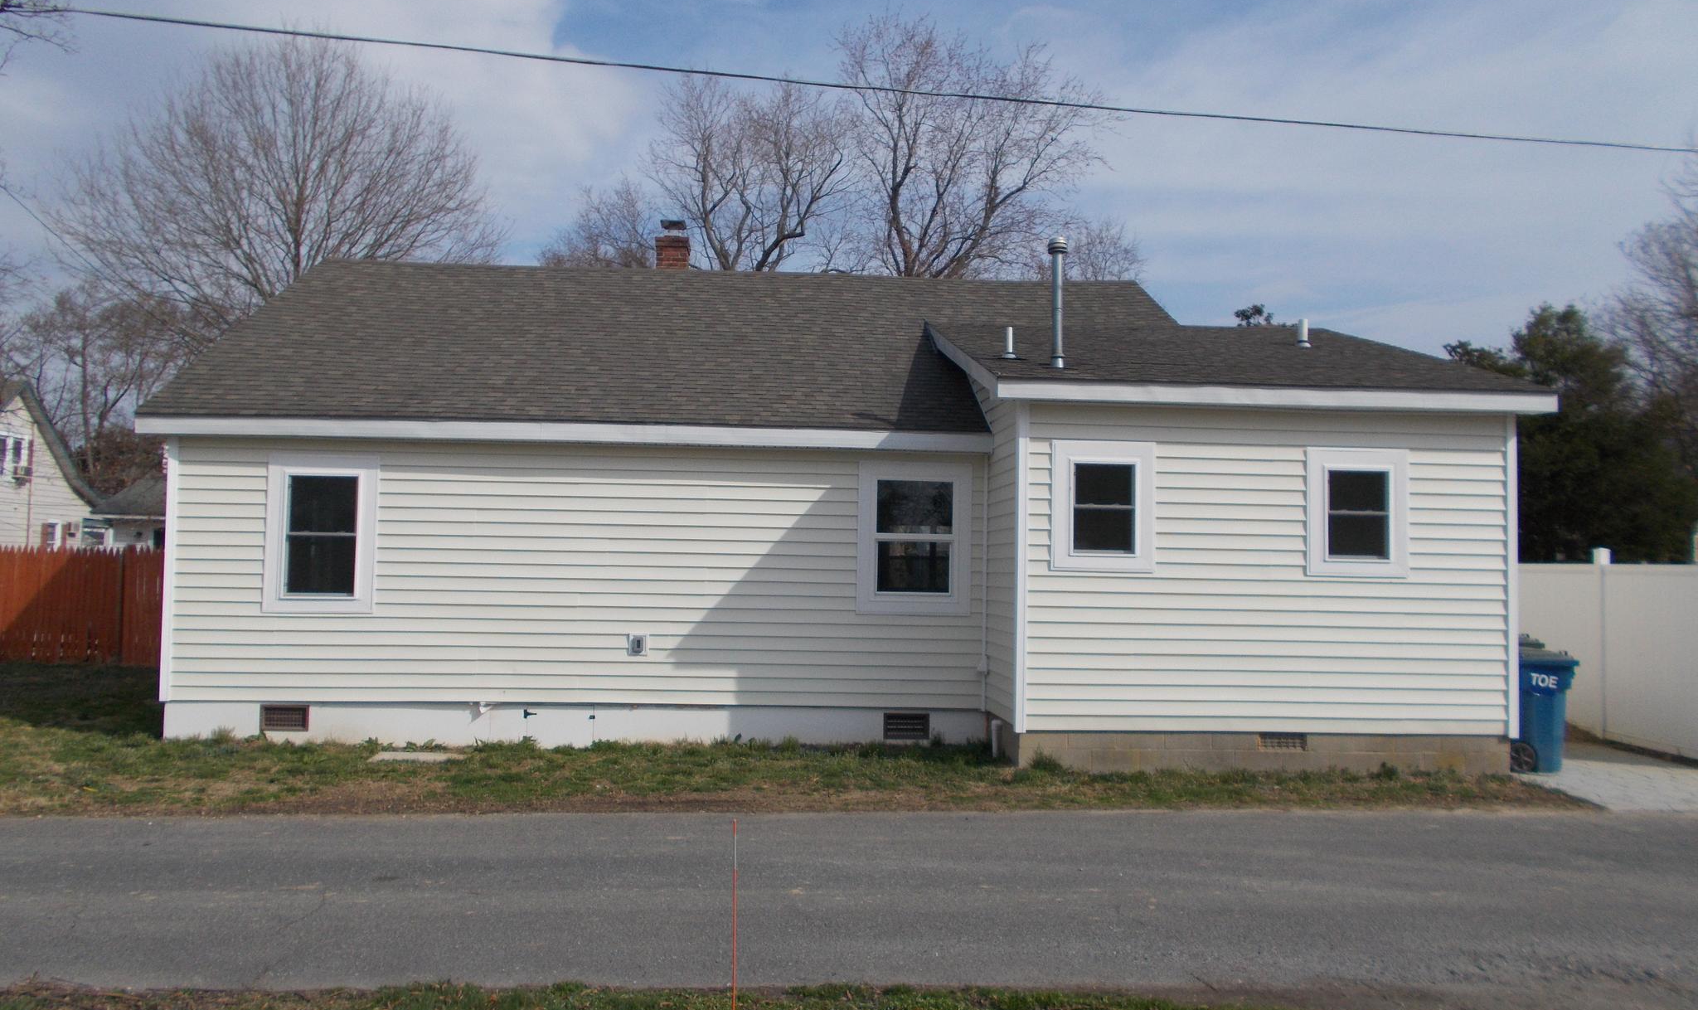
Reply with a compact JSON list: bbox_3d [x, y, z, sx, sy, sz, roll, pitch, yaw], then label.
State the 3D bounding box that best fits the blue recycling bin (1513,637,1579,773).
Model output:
[{"bbox_3d":[6.076,1.824,11.476,0.720,1.070,0.660,1,-3,-4],"label":"blue recycling bin"}]

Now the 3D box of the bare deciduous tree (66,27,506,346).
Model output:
[{"bbox_3d":[-13.787,-4.268,30.383,10.681,14.332,10.300,1,-3,-4],"label":"bare deciduous tree"}]

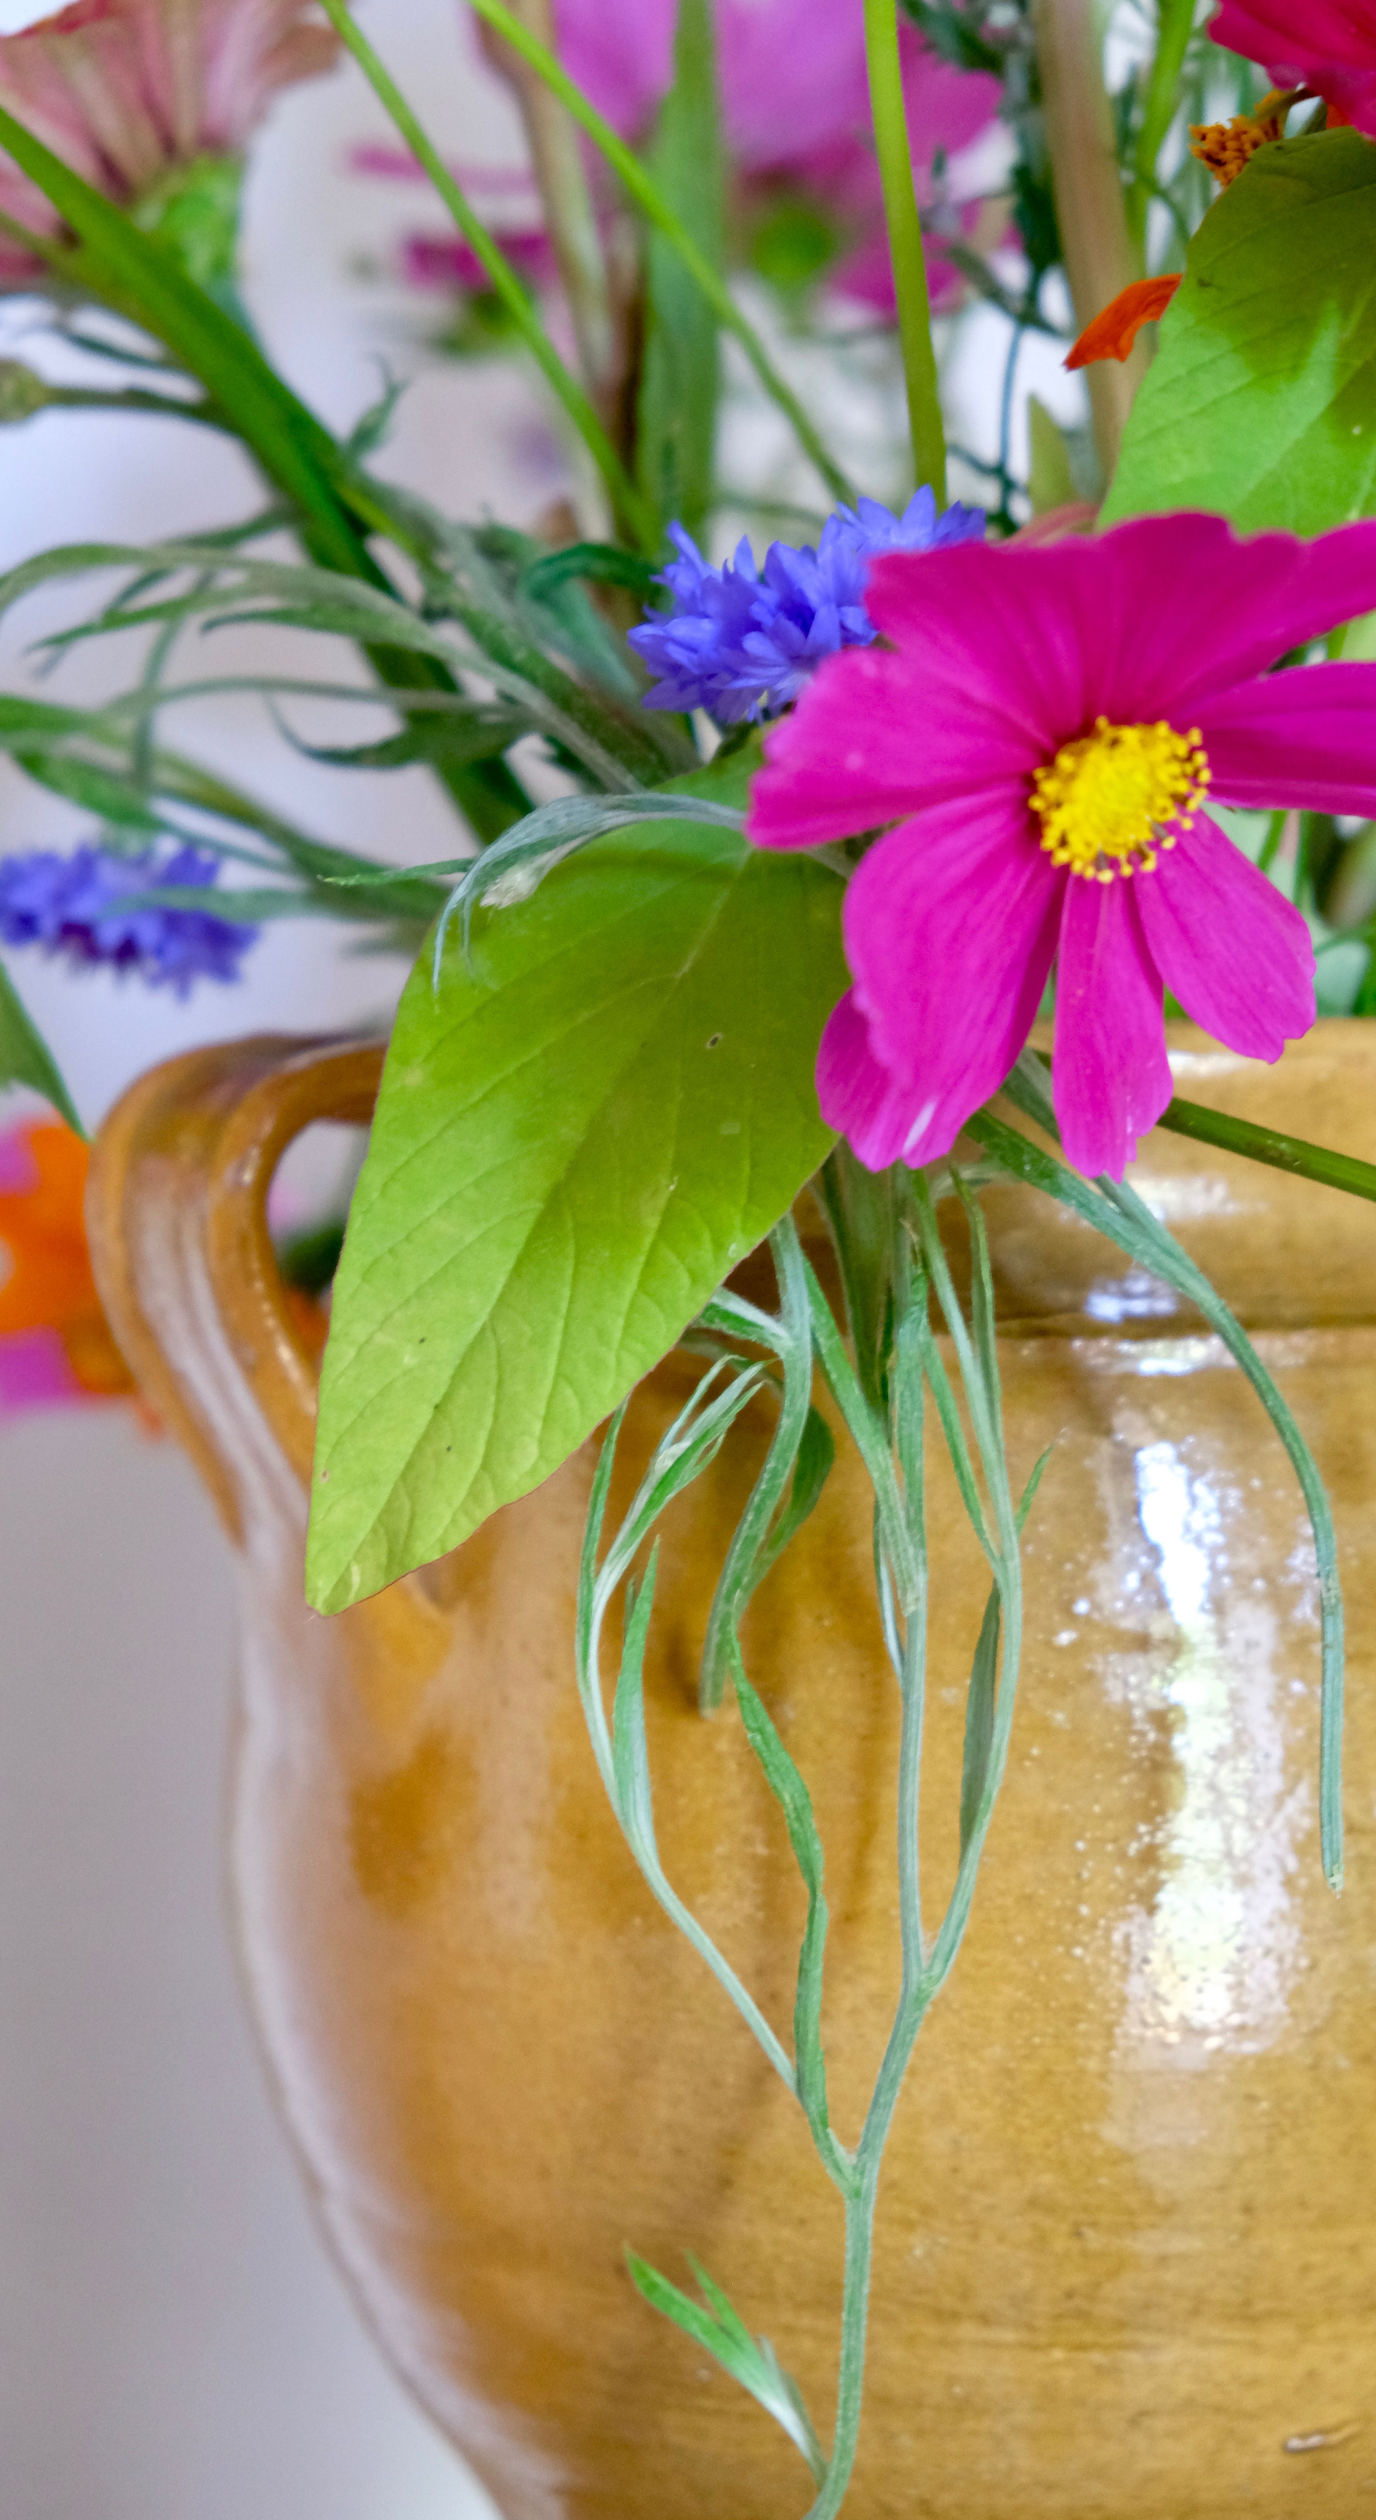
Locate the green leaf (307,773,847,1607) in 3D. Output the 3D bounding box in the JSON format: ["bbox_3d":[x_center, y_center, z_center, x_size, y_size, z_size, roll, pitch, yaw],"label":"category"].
[{"bbox_3d":[-0.014,-0.010,0.641,0.050,0.112,0.014,29,-17,5],"label":"green leaf"}]

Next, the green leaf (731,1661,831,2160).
[{"bbox_3d":[0.012,0.072,0.650,0.008,0.056,0.007,-10,-2,0],"label":"green leaf"}]

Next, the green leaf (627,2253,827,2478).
[{"bbox_3d":[0.005,0.123,0.650,0.008,0.033,0.009,-37,12,0],"label":"green leaf"}]

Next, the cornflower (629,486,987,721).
[{"bbox_3d":[0.014,-0.072,0.645,0.041,0.024,0.038,-13,16,12],"label":"cornflower"}]

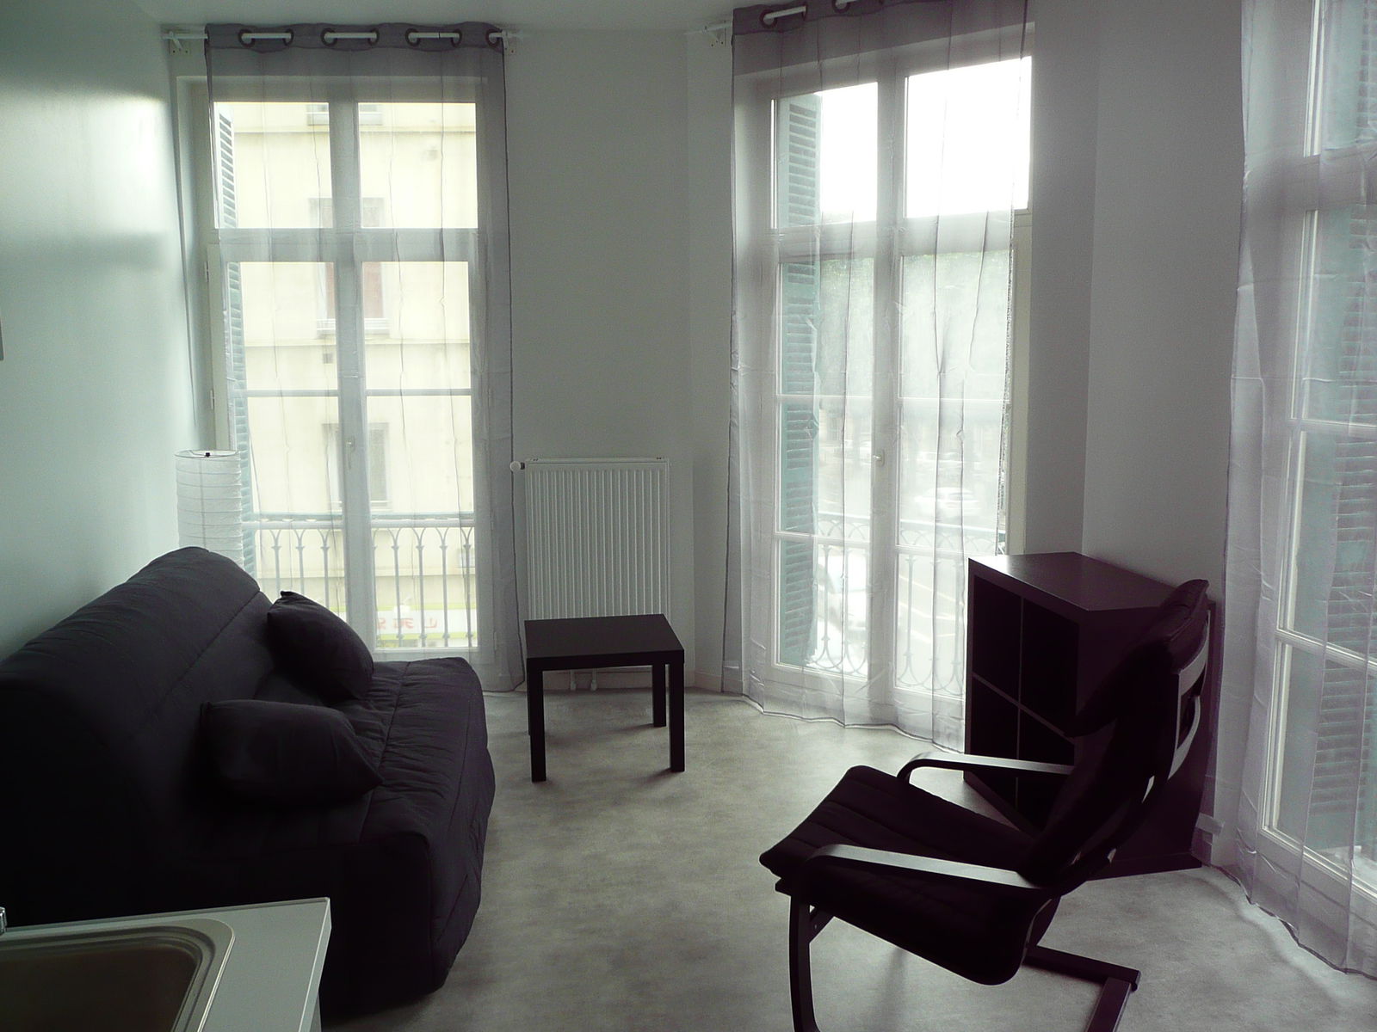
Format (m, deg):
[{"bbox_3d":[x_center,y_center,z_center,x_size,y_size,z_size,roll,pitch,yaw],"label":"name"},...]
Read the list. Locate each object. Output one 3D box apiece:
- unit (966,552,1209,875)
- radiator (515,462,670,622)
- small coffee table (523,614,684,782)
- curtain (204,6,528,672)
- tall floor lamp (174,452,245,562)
[{"bbox_3d":[1.214,0.584,3.468,0.390,0.790,0.790,-1,7,-9],"label":"unit"},{"bbox_3d":[-0.394,0.215,4.882,0.610,0.900,0.100,-1,7,-6],"label":"radiator"},{"bbox_3d":[-0.325,0.669,4.169,0.550,0.450,0.550,-1,7,-9],"label":"small coffee table"},{"bbox_3d":[-1.333,-0.598,4.632,1.210,2.790,0.100,-1,7,-6],"label":"curtain"},{"bbox_3d":[-1.754,0.335,4.126,0.220,1.130,0.220,-1,7,-6],"label":"tall floor lamp"}]

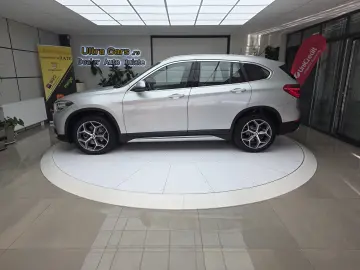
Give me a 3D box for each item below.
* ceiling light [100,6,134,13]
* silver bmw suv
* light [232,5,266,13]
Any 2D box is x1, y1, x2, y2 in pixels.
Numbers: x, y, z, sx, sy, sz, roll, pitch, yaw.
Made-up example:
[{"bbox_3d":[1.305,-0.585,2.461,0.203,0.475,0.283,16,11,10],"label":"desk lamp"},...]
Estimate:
[{"bbox_3d":[-1.143,-2.369,4.515,0.590,0.050,0.590,0,15,0],"label":"ceiling light"},{"bbox_3d":[-0.056,-0.681,4.649,4.440,1.600,1.870,-1,15,-2],"label":"silver bmw suv"},{"bbox_3d":[1.257,-2.369,4.515,0.590,0.050,0.590,0,15,0],"label":"light"}]

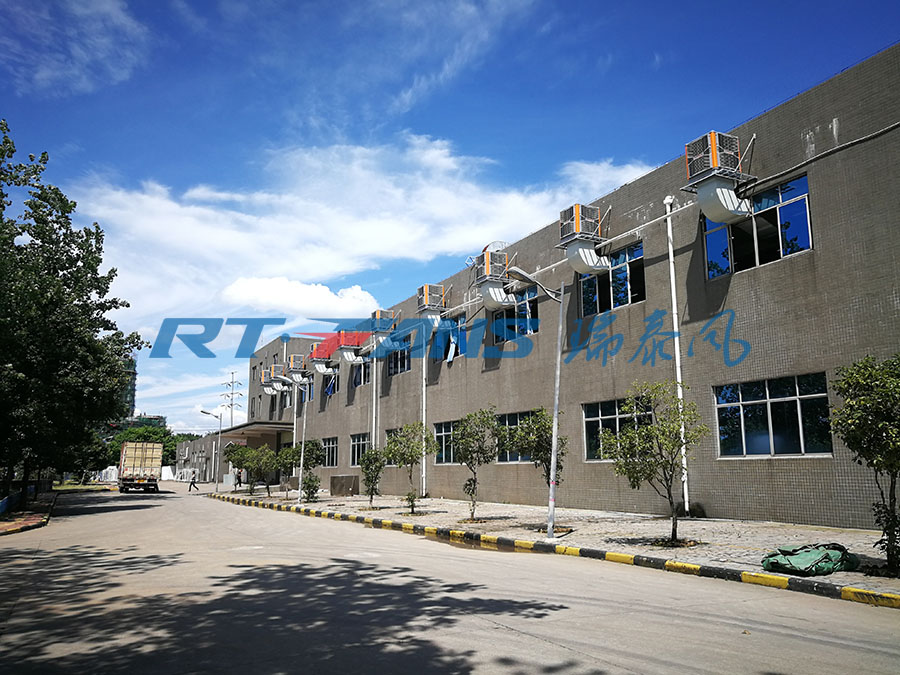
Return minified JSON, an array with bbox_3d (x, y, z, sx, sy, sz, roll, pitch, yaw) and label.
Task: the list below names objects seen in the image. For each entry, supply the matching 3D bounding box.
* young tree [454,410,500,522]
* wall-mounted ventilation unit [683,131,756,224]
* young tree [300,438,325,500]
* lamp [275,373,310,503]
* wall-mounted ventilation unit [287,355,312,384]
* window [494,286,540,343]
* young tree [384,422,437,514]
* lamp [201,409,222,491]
[{"bbox_3d":[0.797,3.660,20.234,1.333,3.106,1.266,0,-11,2],"label":"young tree"},{"bbox_3d":[7.932,-4.500,20.675,1.877,2.394,1.292,6,-12,-27],"label":"wall-mounted ventilation unit"},{"bbox_3d":[-6.587,6.425,33.879,1.197,2.992,1.197,6,-12,-27],"label":"young tree"},{"bbox_3d":[-7.513,4.671,32.692,1.537,5.984,0.299,6,-12,-27],"label":"lamp"},{"bbox_3d":[-12.613,2.750,59.409,1.478,2.251,1.142,5,-12,-27],"label":"wall-mounted ventilation unit"},{"bbox_3d":[2.917,-0.969,31.425,0.150,2.150,3.629,5,-12,-27],"label":"window"},{"bbox_3d":[-1.302,4.308,23.063,1.714,2.884,1.628,1,-11,-3],"label":"young tree"},{"bbox_3d":[-17.186,8.163,50.718,1.537,5.984,0.299,6,-12,-27],"label":"lamp"}]

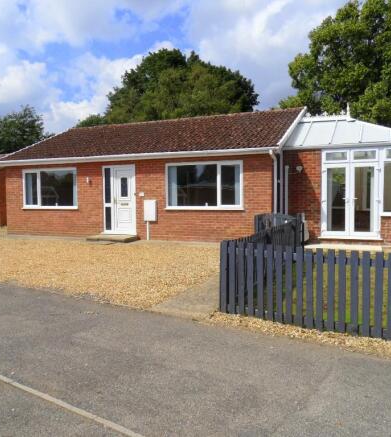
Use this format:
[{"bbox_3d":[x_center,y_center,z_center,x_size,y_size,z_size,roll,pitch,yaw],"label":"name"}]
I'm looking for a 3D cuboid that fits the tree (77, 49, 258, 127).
[{"bbox_3d":[-2.185,-7.675,35.398,14.500,13.950,13.500,-1,3,0],"label":"tree"}]

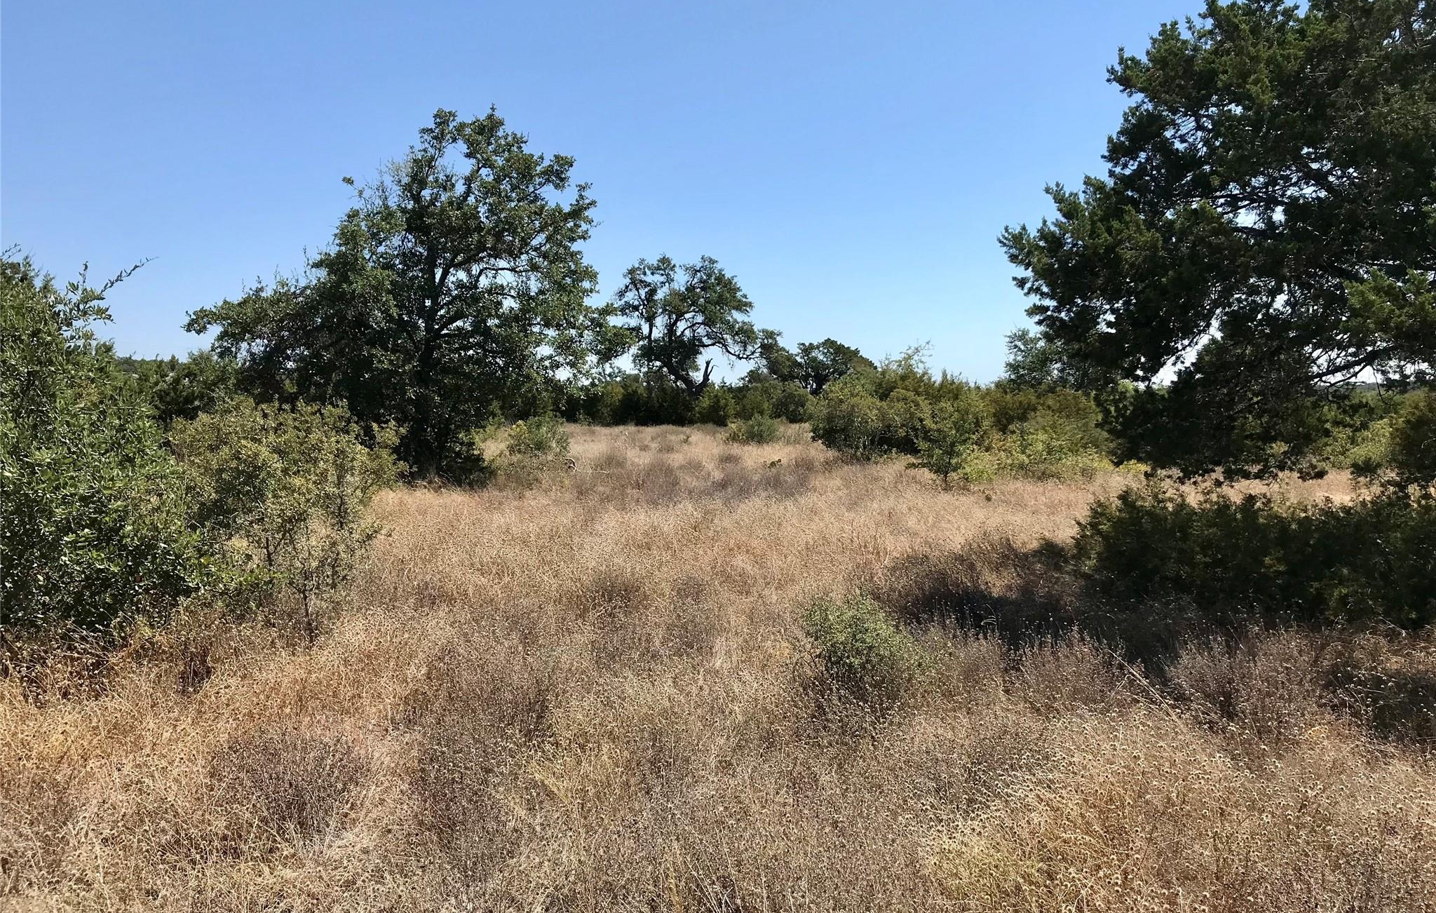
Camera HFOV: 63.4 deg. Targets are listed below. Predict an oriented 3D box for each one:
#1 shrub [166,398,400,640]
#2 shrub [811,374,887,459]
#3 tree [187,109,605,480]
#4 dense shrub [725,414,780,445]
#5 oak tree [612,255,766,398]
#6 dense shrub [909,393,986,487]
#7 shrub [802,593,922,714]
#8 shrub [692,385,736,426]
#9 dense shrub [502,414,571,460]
[{"bbox_3d":[-2.752,0.390,7.400,1.387,1.448,1.248,0,4,0],"label":"shrub"},{"bbox_3d":[2.804,-0.864,24.500,1.720,1.766,1.720,0,4,0],"label":"shrub"},{"bbox_3d":[-4.934,-2.467,17.800,5.881,5.235,5.411,0,4,0],"label":"tree"},{"bbox_3d":[0.868,-0.672,29.000,1.357,0.803,1.289,0,4,0],"label":"dense shrub"},{"bbox_3d":[-1.066,-4.643,46.000,6.072,6.460,5.465,0,4,0],"label":"oak tree"},{"bbox_3d":[3.516,-0.258,17.800,1.151,1.405,1.093,0,4,0],"label":"dense shrub"},{"bbox_3d":[0.703,0.955,5.600,0.575,0.580,0.546,0,4,0],"label":"shrub"},{"bbox_3d":[-0.162,-1.805,42.000,1.567,1.447,1.567,0,4,0],"label":"shrub"},{"bbox_3d":[-3.588,-0.389,23.000,1.314,0.920,1.249,0,4,0],"label":"dense shrub"}]

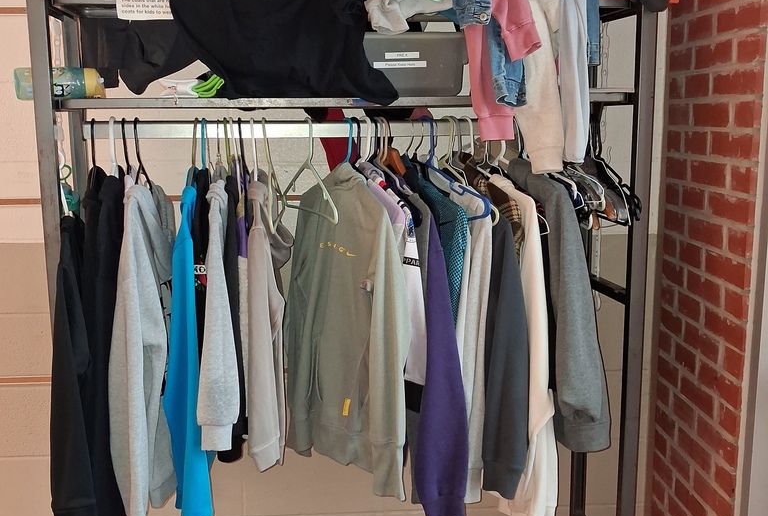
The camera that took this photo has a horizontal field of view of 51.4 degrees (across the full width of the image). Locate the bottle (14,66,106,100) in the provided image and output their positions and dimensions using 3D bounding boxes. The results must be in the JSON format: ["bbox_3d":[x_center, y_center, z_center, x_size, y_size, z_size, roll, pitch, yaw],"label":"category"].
[{"bbox_3d":[-0.708,-0.382,1.749,0.185,0.069,0.069,-4,48,-21],"label":"bottle"}]

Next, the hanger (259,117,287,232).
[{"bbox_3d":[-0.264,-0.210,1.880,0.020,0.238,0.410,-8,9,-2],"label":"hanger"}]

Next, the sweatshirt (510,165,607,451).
[{"bbox_3d":[0.379,0.085,1.958,0.150,0.660,0.440,-3,9,-15],"label":"sweatshirt"}]

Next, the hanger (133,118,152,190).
[{"bbox_3d":[-0.548,-0.208,1.816,0.015,0.220,0.410,-1,9,-7],"label":"hanger"}]

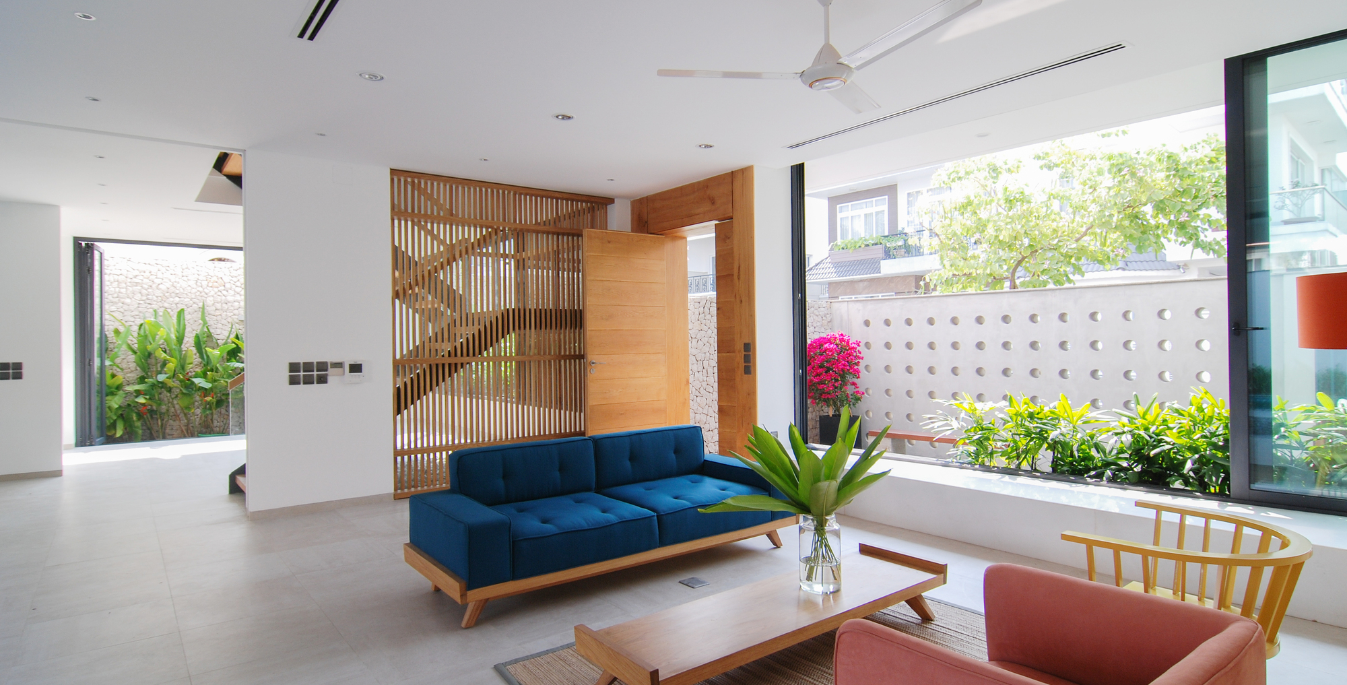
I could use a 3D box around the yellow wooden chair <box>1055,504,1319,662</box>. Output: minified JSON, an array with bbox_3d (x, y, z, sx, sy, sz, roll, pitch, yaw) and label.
[{"bbox_3d":[1.676,0.956,2.164,0.690,0.680,0.560,0,0,-39],"label":"yellow wooden chair"}]

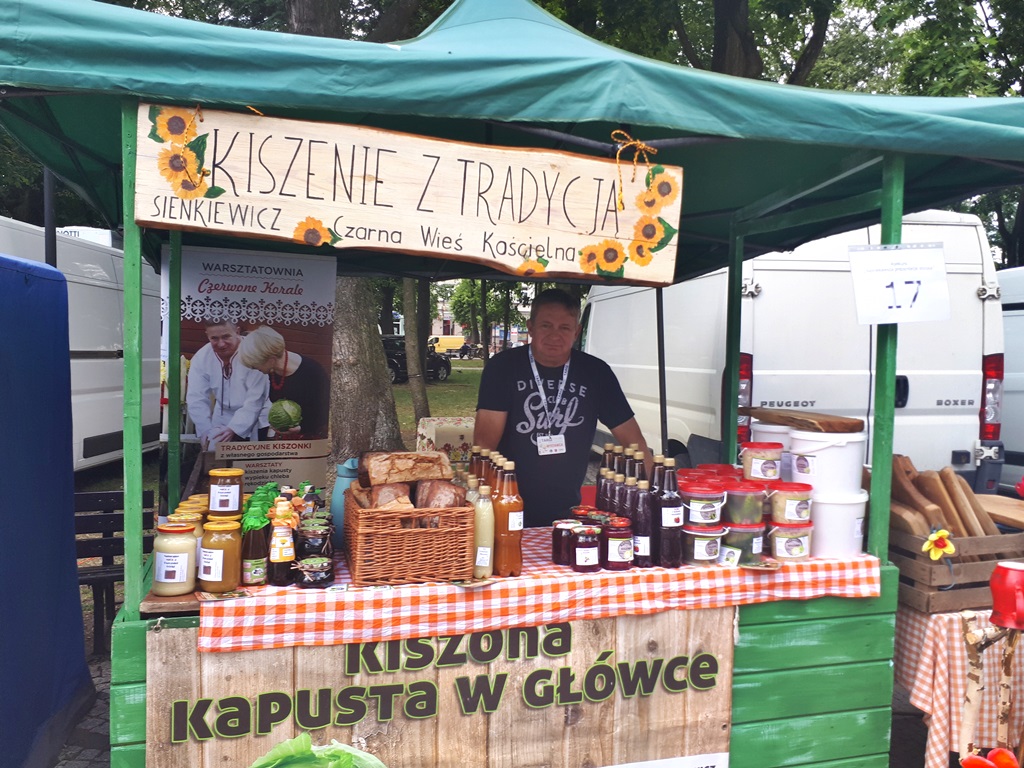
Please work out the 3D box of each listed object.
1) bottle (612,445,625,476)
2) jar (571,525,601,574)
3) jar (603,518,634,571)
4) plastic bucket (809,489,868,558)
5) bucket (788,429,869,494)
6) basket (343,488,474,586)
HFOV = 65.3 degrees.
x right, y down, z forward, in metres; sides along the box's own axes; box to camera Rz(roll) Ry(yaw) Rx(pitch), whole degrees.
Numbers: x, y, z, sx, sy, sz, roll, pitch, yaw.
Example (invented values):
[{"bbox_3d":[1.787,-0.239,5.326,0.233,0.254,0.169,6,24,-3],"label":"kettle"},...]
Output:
[{"bbox_3d":[0.339,0.357,2.575,0.074,0.308,0.074,1,3,8],"label":"bottle"},{"bbox_3d":[0.213,0.468,2.274,0.079,0.116,0.079,1,3,6],"label":"jar"},{"bbox_3d":[0.307,0.459,2.301,0.086,0.133,0.086,1,3,8],"label":"jar"},{"bbox_3d":[0.957,0.411,2.410,0.225,0.187,0.225,1,3,0],"label":"plastic bucket"},{"bbox_3d":[0.960,0.239,2.401,0.225,0.187,0.225,1,3,0],"label":"bucket"},{"bbox_3d":[-0.280,0.398,2.123,0.300,0.193,0.250,0,3,-15],"label":"basket"}]

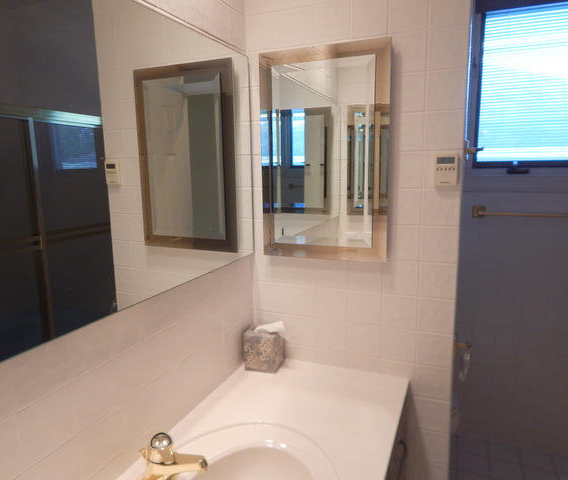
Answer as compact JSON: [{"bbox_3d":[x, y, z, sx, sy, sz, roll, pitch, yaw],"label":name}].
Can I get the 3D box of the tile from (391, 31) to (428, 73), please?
[{"bbox_3d":[0.348,-0.526,1.148,0.107,0.106,0.010,3,10,23],"label":"tile"}]

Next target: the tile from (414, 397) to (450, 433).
[{"bbox_3d":[0.463,0.548,1.283,0.100,0.106,0.010,3,10,23],"label":"tile"}]

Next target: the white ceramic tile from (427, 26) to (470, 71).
[{"bbox_3d":[0.444,-0.521,1.108,0.100,0.106,0.010,3,10,23],"label":"white ceramic tile"}]

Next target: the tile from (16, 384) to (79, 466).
[{"bbox_3d":[-0.419,0.326,0.723,0.010,0.106,0.107,3,10,23],"label":"tile"}]

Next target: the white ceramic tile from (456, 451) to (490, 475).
[{"bbox_3d":[0.970,1.151,2.080,0.149,0.010,0.149,3,10,22],"label":"white ceramic tile"}]

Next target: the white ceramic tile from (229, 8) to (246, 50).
[{"bbox_3d":[-0.147,-0.654,1.276,0.008,0.108,0.108,3,10,22],"label":"white ceramic tile"}]

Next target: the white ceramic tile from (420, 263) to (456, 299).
[{"bbox_3d":[0.456,0.120,1.213,0.100,0.106,0.010,3,10,23],"label":"white ceramic tile"}]

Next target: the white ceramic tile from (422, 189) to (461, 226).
[{"bbox_3d":[0.460,-0.093,1.186,0.105,0.108,0.010,3,10,22],"label":"white ceramic tile"}]

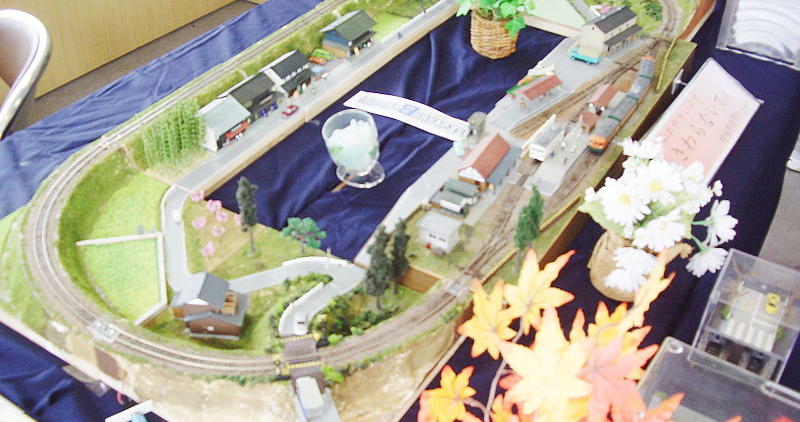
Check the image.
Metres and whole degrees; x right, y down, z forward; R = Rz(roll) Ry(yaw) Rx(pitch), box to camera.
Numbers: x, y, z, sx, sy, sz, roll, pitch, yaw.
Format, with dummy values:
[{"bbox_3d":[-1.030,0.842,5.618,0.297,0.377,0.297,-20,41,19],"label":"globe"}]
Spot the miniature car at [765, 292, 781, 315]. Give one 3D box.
[{"bbox_3d":[0.418,0.103,0.984,0.012,0.009,0.029,20,41,20],"label":"miniature car"}]

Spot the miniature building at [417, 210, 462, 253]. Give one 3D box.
[{"bbox_3d":[0.046,0.026,1.038,0.042,0.028,0.034,19,40,20],"label":"miniature building"}]

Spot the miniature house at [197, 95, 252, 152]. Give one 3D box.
[{"bbox_3d":[-0.248,-0.122,1.184,0.063,0.044,0.069,22,42,22],"label":"miniature house"}]

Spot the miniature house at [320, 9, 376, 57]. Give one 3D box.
[{"bbox_3d":[-0.080,-0.284,1.397,0.061,0.047,0.072,22,42,22],"label":"miniature house"}]

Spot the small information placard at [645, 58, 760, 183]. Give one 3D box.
[{"bbox_3d":[0.476,-0.142,1.356,0.107,0.012,0.297,44,46,4],"label":"small information placard"}]

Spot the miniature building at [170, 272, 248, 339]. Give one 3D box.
[{"bbox_3d":[-0.195,0.098,0.904,0.072,0.048,0.049,4,38,1],"label":"miniature building"}]

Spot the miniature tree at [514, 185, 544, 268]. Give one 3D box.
[{"bbox_3d":[0.144,0.020,0.980,0.033,0.115,0.034,21,41,22],"label":"miniature tree"}]

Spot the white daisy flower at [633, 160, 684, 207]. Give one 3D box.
[{"bbox_3d":[0.245,-0.027,0.832,0.045,0.045,0.018,-2,5,-4],"label":"white daisy flower"}]

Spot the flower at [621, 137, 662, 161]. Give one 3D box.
[{"bbox_3d":[0.229,-0.058,0.834,0.040,0.018,0.036,1,20,0],"label":"flower"}]

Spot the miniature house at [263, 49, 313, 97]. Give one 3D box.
[{"bbox_3d":[-0.165,-0.204,1.294,0.049,0.043,0.065,23,42,23],"label":"miniature house"}]

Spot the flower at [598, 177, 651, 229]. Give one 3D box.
[{"bbox_3d":[0.211,-0.008,0.827,0.047,0.047,0.018,9,1,12],"label":"flower"}]

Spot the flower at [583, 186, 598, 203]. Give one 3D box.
[{"bbox_3d":[0.182,-0.016,0.840,0.015,0.016,0.011,26,7,32],"label":"flower"}]

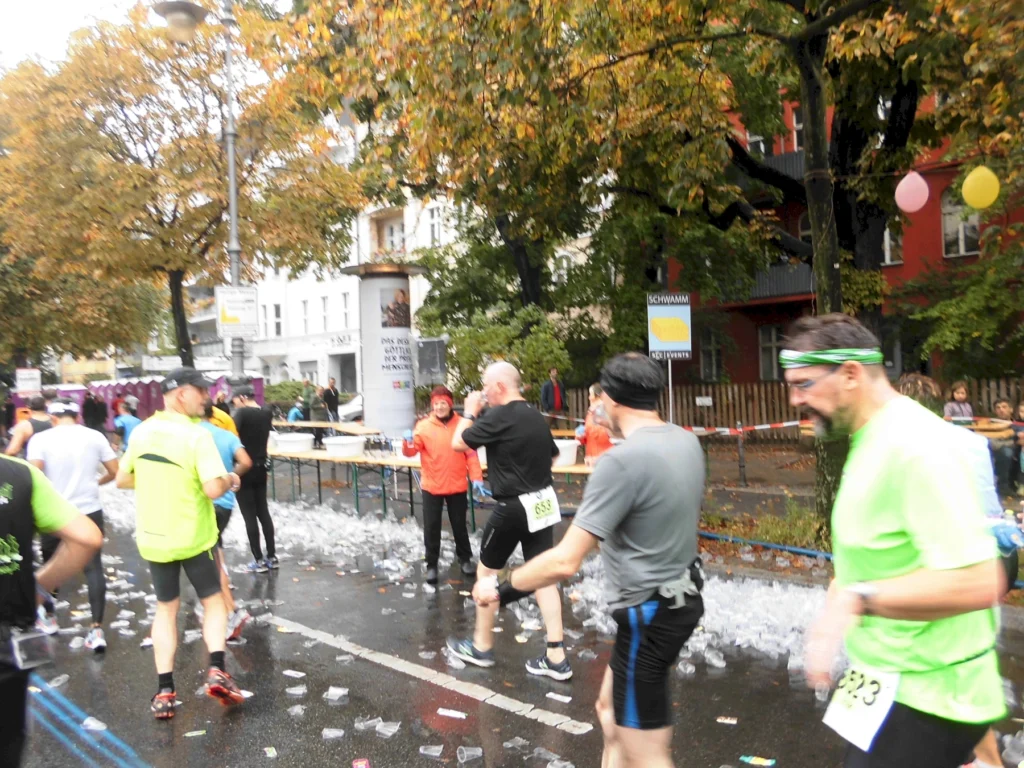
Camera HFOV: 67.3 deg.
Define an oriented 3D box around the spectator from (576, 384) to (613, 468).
[{"bbox_3d":[1.001,0.791,9.000,0.450,1.594,0.500,-2,0,-40],"label":"spectator"}]

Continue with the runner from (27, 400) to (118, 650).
[{"bbox_3d":[-3.000,0.935,5.250,0.600,1.643,0.580,-2,0,-34],"label":"runner"}]

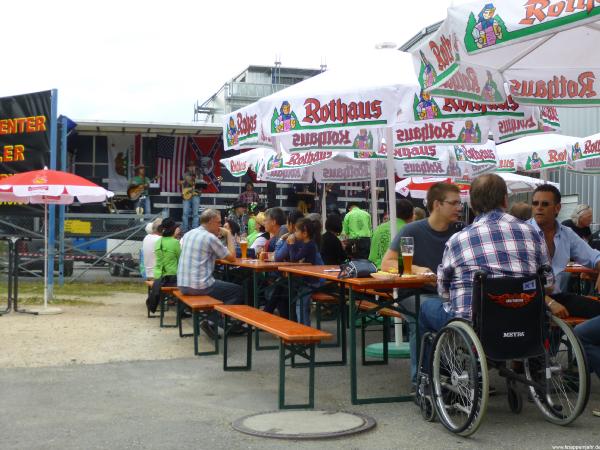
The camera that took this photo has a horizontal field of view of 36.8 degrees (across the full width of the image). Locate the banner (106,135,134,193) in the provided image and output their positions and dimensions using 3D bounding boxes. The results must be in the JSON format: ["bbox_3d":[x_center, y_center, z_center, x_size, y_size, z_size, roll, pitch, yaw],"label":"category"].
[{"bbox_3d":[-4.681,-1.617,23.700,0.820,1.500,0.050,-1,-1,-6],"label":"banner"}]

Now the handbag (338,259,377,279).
[{"bbox_3d":[0.357,0.270,5.600,0.220,0.120,0.140,-1,-1,6],"label":"handbag"}]

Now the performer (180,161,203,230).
[{"bbox_3d":[-2.709,-0.685,22.300,0.600,1.790,0.450,-1,-1,-5],"label":"performer"}]

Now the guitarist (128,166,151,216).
[{"bbox_3d":[-4.096,-0.663,23.000,0.600,1.740,0.450,0,-1,-14],"label":"guitarist"}]

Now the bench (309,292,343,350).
[{"bbox_3d":[0.077,0.913,9.174,0.260,0.480,2.200,-1,-1,-14],"label":"bench"}]

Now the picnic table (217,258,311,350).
[{"bbox_3d":[-0.410,0.773,9.075,0.500,0.770,2.200,-1,-1,-15],"label":"picnic table"}]

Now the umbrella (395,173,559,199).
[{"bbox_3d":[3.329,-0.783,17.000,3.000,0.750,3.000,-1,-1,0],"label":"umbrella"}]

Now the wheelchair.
[{"bbox_3d":[1.049,0.643,4.930,0.650,0.880,1.020,-1,-1,-17],"label":"wheelchair"}]

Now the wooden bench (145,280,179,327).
[{"bbox_3d":[-1.722,0.971,11.320,0.260,0.480,2.200,-1,-1,-15],"label":"wooden bench"}]

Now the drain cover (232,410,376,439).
[{"bbox_3d":[0.025,1.095,4.971,0.780,0.040,0.780,-1,-1,0],"label":"drain cover"}]

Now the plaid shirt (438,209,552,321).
[{"bbox_3d":[1.069,0.222,4.930,0.560,0.630,0.420,0,-1,-18],"label":"plaid shirt"}]

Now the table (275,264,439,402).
[{"bbox_3d":[0.334,0.717,6.310,0.500,0.770,2.200,-1,-1,-13],"label":"table"}]

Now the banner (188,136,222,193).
[{"bbox_3d":[-2.527,-1.618,24.100,0.920,1.500,0.050,-1,-1,-6],"label":"banner"}]

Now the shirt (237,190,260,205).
[{"bbox_3d":[-1.286,-0.637,22.500,0.570,0.520,0.300,-1,-1,-11],"label":"shirt"}]

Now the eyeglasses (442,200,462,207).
[{"bbox_3d":[0.950,-0.134,5.650,0.140,0.040,0.140,-1,-1,12],"label":"eyeglasses"}]

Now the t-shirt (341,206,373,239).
[{"bbox_3d":[0.931,-0.041,14.600,0.470,0.540,0.290,-1,-1,-12],"label":"t-shirt"}]

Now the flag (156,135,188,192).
[{"bbox_3d":[-3.395,-1.627,24.000,0.900,1.500,0.050,-1,-1,-21],"label":"flag"}]

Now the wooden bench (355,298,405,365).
[{"bbox_3d":[0.790,0.860,6.356,0.260,0.480,2.200,-1,-1,-14],"label":"wooden bench"}]

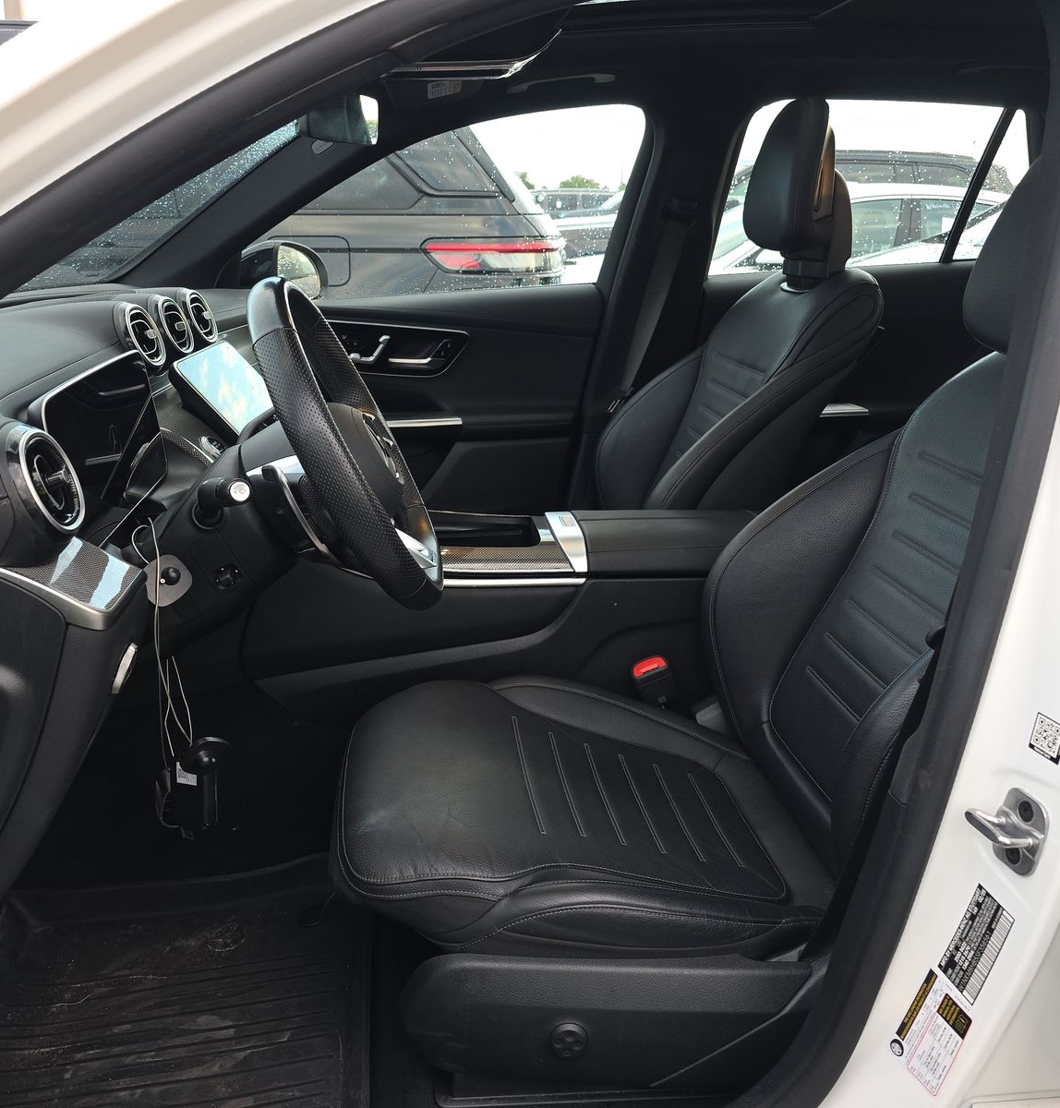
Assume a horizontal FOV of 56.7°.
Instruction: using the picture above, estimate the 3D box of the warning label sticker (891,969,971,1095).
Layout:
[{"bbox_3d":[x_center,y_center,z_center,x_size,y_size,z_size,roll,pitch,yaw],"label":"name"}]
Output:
[{"bbox_3d":[0.316,0.376,0.772,0.002,0.071,0.050,17,11,-19],"label":"warning label sticker"}]

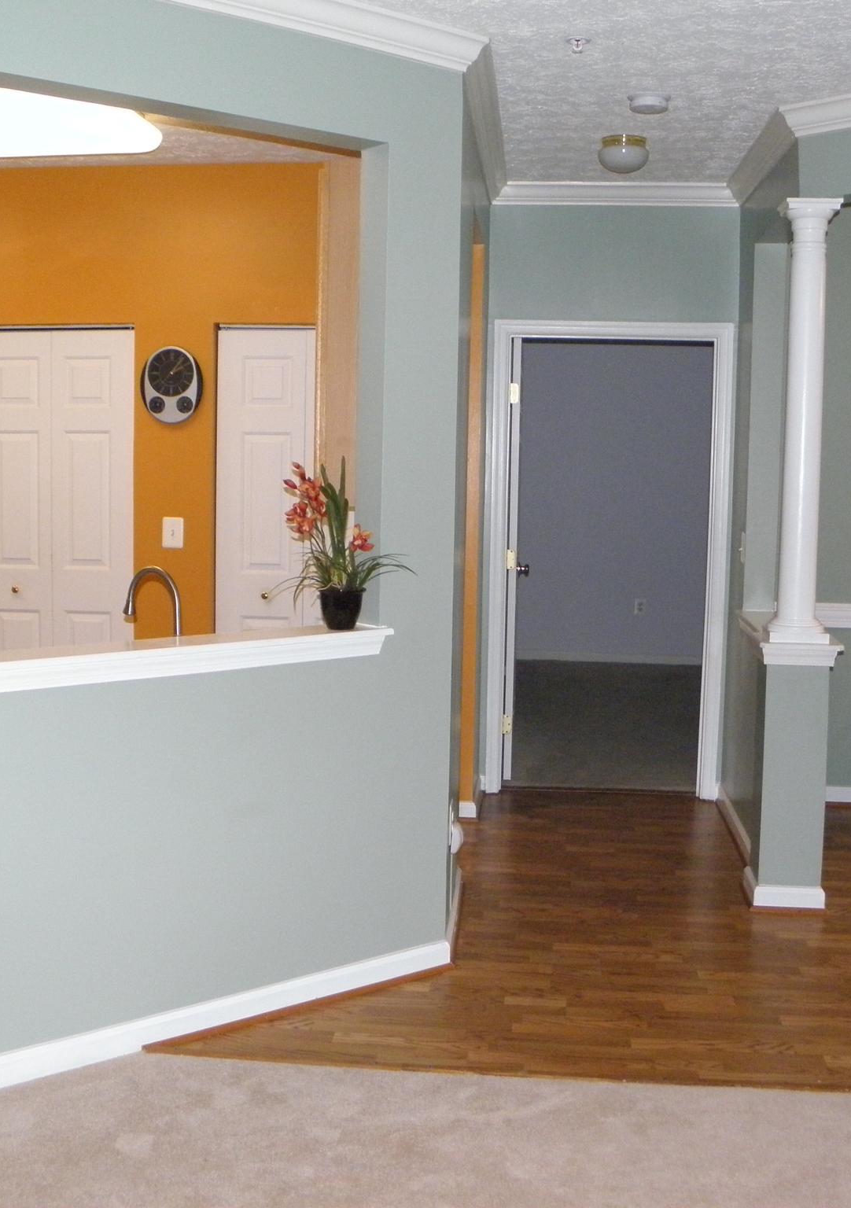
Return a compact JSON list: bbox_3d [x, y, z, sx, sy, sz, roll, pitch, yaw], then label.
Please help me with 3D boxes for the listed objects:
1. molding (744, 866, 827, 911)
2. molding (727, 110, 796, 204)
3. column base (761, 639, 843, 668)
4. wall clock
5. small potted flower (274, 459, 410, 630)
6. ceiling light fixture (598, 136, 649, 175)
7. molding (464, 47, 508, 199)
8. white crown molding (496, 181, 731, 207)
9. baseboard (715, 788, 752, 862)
[{"bbox_3d":[1.263,0.993,4.585,0.243,0.074,0.236,2,7,5],"label":"molding"},{"bbox_3d":[1.273,-1.691,5.011,0.074,0.082,1.291,1,6,5],"label":"molding"},{"bbox_3d":[1.273,0.159,4.488,0.279,0.079,0.272,1,6,5],"label":"column base"},{"bbox_3d":[-1.069,-0.920,5.461,0.268,0.322,0.050,2,7,10],"label":"wall clock"},{"bbox_3d":[-0.233,-0.172,3.637,0.375,0.475,0.300,1,6,5],"label":"small potted flower"},{"bbox_3d":[0.730,-1.657,4.833,0.196,0.142,0.196,1,6,5],"label":"ceiling light fixture"},{"bbox_3d":[0.237,-1.684,4.717,0.072,0.082,2.046,1,6,5],"label":"molding"},{"bbox_3d":[0.821,-1.758,5.596,1.070,0.088,0.072,2,7,5],"label":"white crown molding"},{"bbox_3d":[1.272,0.906,5.351,0.020,0.085,1.140,1,6,5],"label":"baseboard"}]

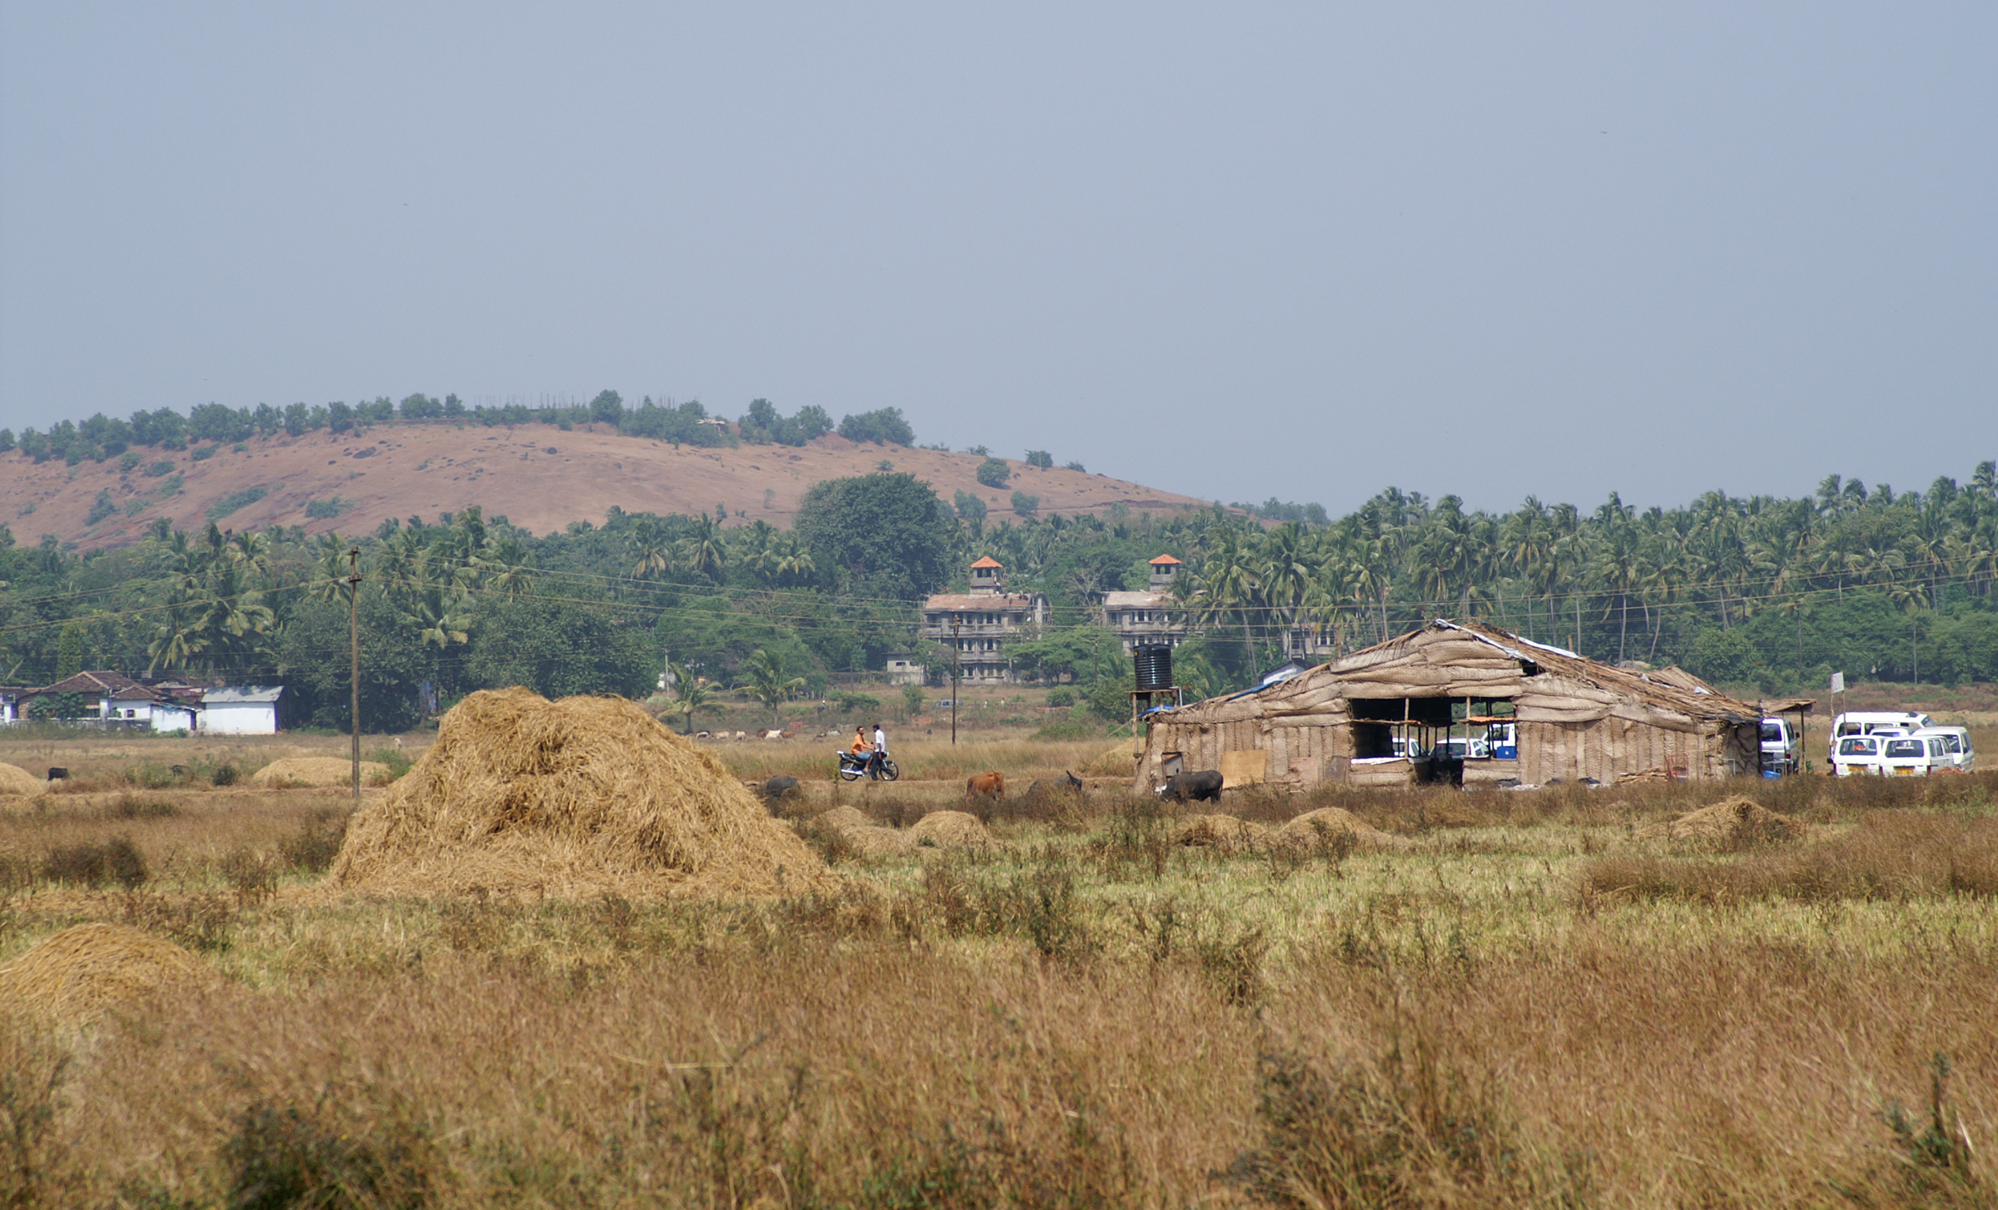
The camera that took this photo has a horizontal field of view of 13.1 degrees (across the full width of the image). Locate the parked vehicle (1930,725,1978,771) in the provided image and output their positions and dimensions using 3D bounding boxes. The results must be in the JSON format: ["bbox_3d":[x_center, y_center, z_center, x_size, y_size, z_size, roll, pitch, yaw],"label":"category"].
[{"bbox_3d":[30.600,4.900,281.000,1.640,1.840,4.100,0,-1,12],"label":"parked vehicle"}]

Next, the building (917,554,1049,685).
[{"bbox_3d":[-1.900,1.800,1060.000,13.200,15.400,11.000,0,-1,12],"label":"building"}]

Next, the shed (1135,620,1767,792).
[{"bbox_3d":[13.413,3.051,257.500,17.200,4.950,11.200,0,-1,11],"label":"shed"}]

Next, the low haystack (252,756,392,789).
[{"bbox_3d":[-22.500,5.600,290.000,4.800,1.080,3.800,0,-1,0],"label":"low haystack"}]

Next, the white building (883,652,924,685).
[{"bbox_3d":[-11.500,7.590,1045.000,4.900,3.900,4.500,0,-1,0],"label":"white building"}]

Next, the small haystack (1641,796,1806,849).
[{"bbox_3d":[13.410,3.999,161.000,3.000,0.980,2.500,0,-1,0],"label":"small haystack"}]

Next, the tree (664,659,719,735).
[{"bbox_3d":[-24.000,7.190,680.000,4.400,5.800,4.400,0,-1,0],"label":"tree"}]

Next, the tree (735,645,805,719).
[{"bbox_3d":[-20.560,7.202,780.000,5.900,6.800,5.900,0,-1,0],"label":"tree"}]

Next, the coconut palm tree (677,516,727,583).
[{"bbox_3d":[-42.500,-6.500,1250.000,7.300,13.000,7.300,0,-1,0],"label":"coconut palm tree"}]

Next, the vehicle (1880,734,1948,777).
[{"bbox_3d":[28.200,4.860,267.600,1.420,1.660,3.350,0,-1,17],"label":"vehicle"}]

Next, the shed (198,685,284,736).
[{"bbox_3d":[-56.200,7.830,645.000,5.800,3.650,4.200,0,-1,4],"label":"shed"}]

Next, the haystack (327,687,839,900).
[{"bbox_3d":[-5.830,2.630,122.000,7.000,2.900,5.800,0,-1,0],"label":"haystack"}]

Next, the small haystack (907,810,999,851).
[{"bbox_3d":[-0.796,4.025,153.000,1.600,0.760,1.500,0,-1,0],"label":"small haystack"}]

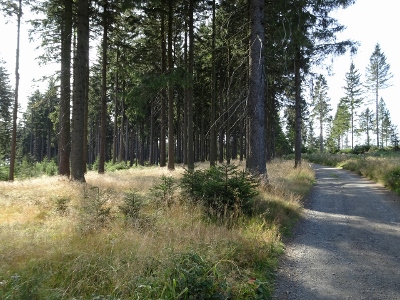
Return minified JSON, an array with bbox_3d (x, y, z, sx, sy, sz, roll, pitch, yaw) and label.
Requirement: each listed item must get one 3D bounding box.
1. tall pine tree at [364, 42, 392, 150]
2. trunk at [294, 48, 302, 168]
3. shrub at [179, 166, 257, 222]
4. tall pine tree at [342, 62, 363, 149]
[{"bbox_3d":[32.087,-9.797,54.000,5.030,19.050,5.030,0,-1,0],"label":"tall pine tree"},{"bbox_3d":[6.701,-2.832,20.500,0.440,8.190,0.440,0,-1,0],"label":"trunk"},{"bbox_3d":[0.467,1.019,7.200,1.810,1.340,1.500,0,-1,0],"label":"shrub"},{"bbox_3d":[27.921,-8.147,55.000,3.660,15.750,3.660,0,-1,0],"label":"tall pine tree"}]

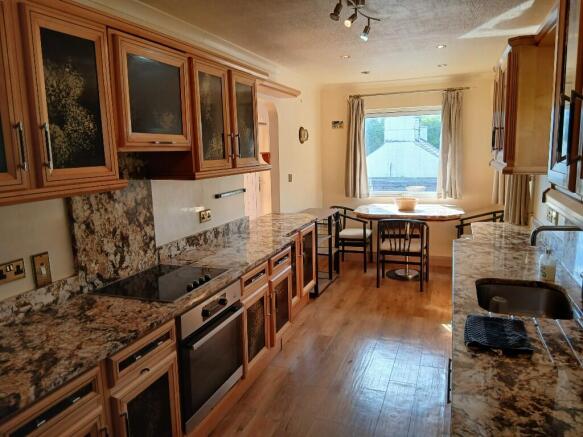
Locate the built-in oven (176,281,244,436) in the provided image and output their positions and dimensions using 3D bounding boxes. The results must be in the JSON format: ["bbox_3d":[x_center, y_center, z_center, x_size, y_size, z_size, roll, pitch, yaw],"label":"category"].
[{"bbox_3d":[-0.633,0.694,2.417,0.575,0.597,0.600,2,10,20],"label":"built-in oven"}]

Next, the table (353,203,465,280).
[{"bbox_3d":[1.363,0.293,5.115,1.190,0.775,1.020,2,10,20],"label":"table"}]

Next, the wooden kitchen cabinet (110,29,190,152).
[{"bbox_3d":[-0.845,-0.618,2.304,0.375,0.540,0.610,2,10,20],"label":"wooden kitchen cabinet"}]

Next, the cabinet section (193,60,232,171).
[{"bbox_3d":[-0.627,-0.623,2.771,0.310,0.625,0.410,2,10,20],"label":"cabinet section"}]

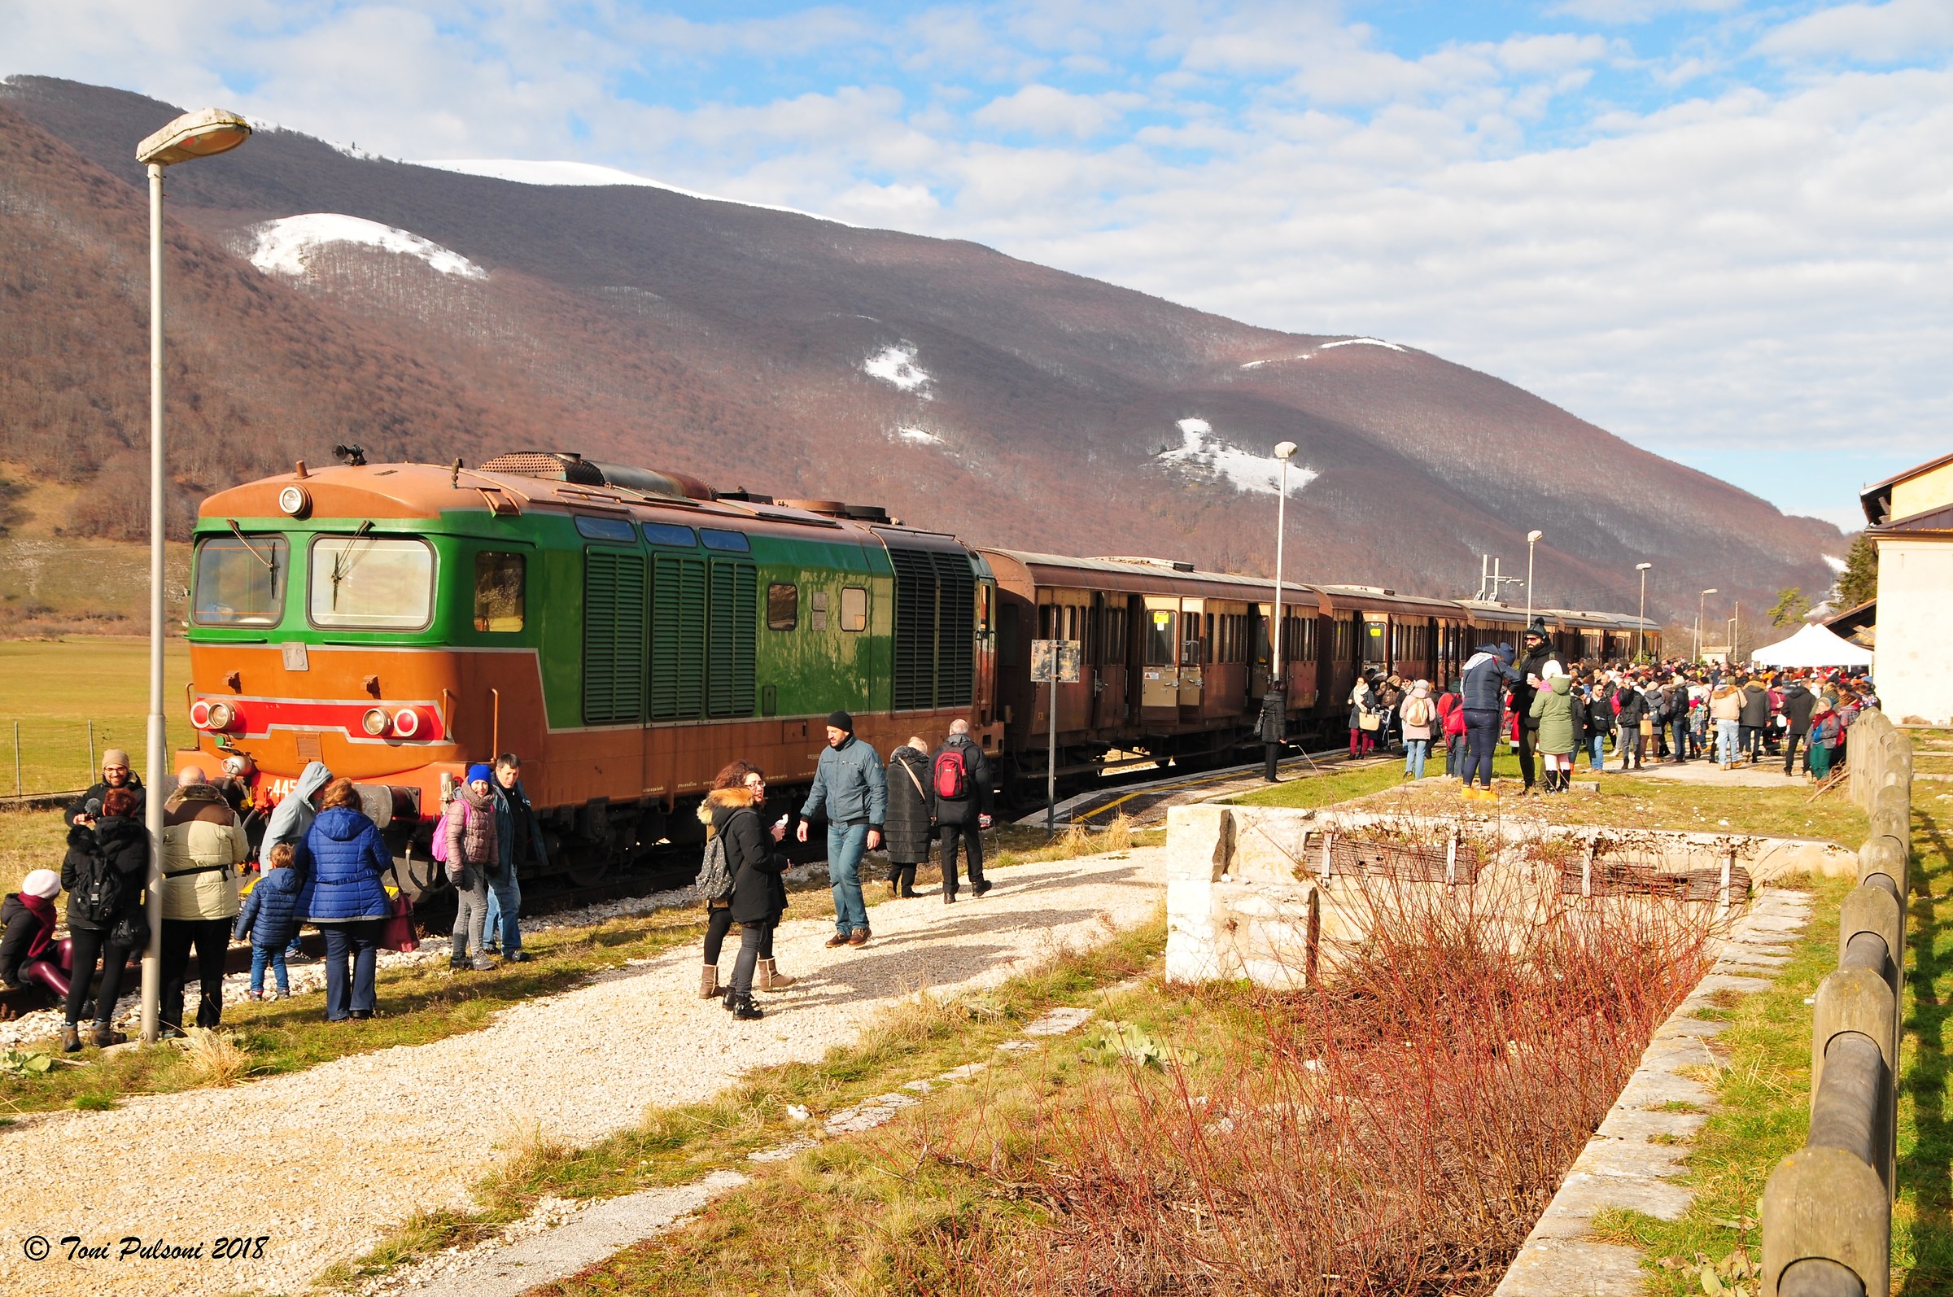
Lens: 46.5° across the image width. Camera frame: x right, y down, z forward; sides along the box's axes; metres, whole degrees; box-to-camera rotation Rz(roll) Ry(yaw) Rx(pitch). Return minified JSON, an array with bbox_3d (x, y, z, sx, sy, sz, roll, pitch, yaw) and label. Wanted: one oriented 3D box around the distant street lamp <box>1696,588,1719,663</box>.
[{"bbox_3d":[37.921,-0.488,117.824,0.860,5.350,0.340,2,1,23],"label":"distant street lamp"}]

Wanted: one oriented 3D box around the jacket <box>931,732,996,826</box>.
[{"bbox_3d":[-0.137,1.237,21.450,0.540,0.880,0.370,2,1,20],"label":"jacket"}]

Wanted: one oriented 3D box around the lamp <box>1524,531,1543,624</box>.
[{"bbox_3d":[16.219,-0.627,66.455,0.340,5.650,0.860,2,1,27],"label":"lamp"}]

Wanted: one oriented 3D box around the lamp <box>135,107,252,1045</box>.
[{"bbox_3d":[-4.985,-0.430,14.519,0.860,5.970,0.340,1,1,23],"label":"lamp"}]

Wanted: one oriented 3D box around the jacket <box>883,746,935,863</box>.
[{"bbox_3d":[-0.646,1.495,21.650,0.440,1.110,0.370,2,1,25],"label":"jacket"}]

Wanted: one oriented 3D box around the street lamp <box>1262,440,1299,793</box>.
[{"bbox_3d":[5.441,-0.704,40.461,0.340,5.830,0.860,2,1,24],"label":"street lamp"}]

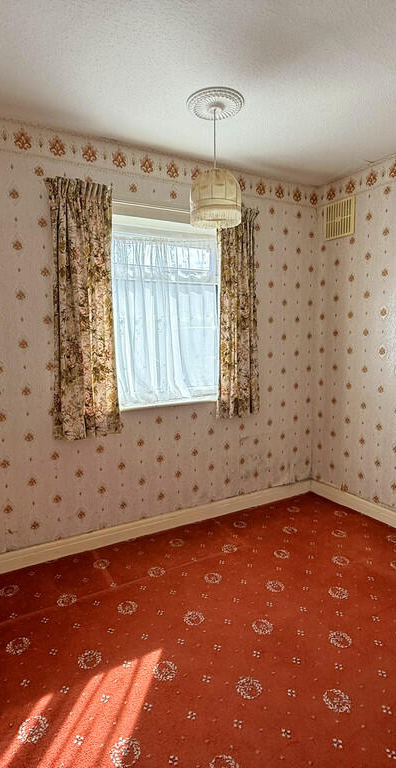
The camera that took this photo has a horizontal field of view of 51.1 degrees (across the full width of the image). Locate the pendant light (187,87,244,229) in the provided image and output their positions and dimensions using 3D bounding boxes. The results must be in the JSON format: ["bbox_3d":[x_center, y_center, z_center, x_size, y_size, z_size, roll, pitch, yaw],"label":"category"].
[{"bbox_3d":[0.088,-1.080,2.035,0.280,0.555,0.280,-1,7,0],"label":"pendant light"}]

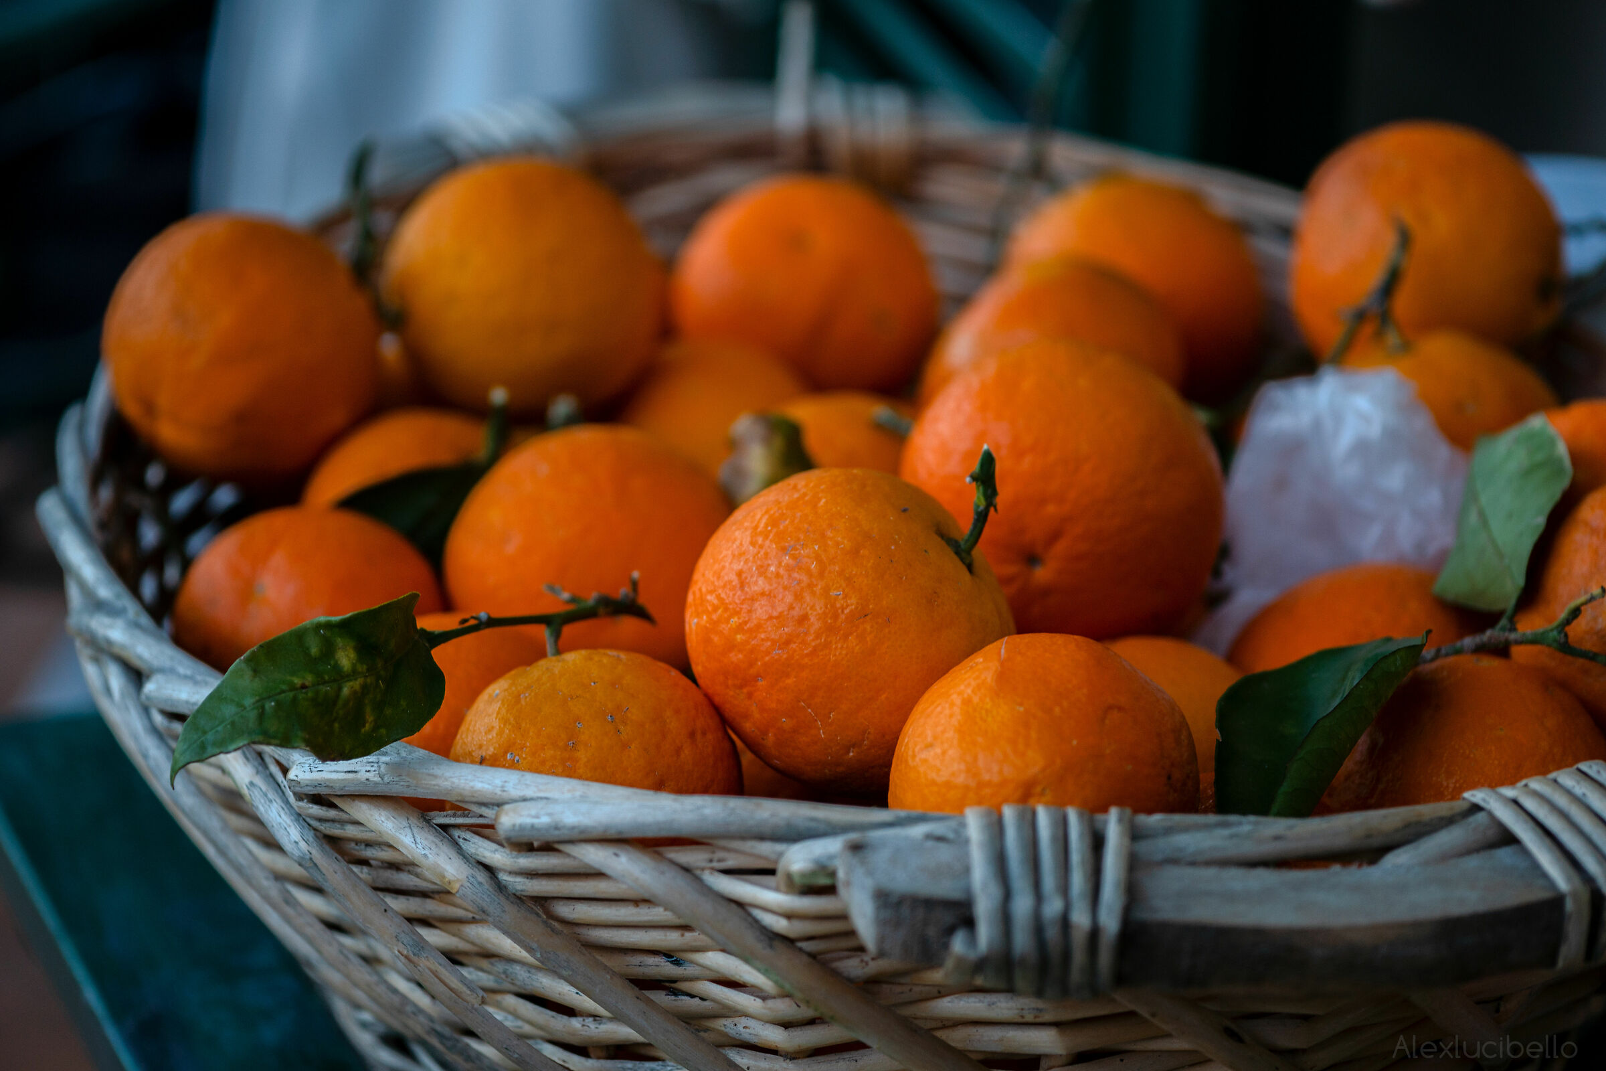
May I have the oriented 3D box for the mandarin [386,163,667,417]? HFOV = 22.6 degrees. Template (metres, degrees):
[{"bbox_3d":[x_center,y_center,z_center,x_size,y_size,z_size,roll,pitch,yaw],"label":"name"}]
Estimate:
[{"bbox_3d":[-0.075,-0.066,1.070,0.075,0.069,0.074,0,25,0],"label":"mandarin"}]

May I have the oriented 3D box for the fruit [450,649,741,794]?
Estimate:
[{"bbox_3d":[-0.046,0.052,0.895,0.065,0.054,0.064,0,25,0],"label":"fruit"}]

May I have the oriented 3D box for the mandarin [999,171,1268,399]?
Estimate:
[{"bbox_3d":[0.093,-0.069,1.135,0.072,0.064,0.072,0,25,0],"label":"mandarin"}]

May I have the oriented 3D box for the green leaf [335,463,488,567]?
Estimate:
[{"bbox_3d":[-0.097,-0.004,1.000,0.052,0.012,0.034,-25,56,-15],"label":"green leaf"}]

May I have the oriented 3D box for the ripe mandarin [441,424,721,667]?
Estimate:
[{"bbox_3d":[-0.052,0.006,0.975,0.070,0.066,0.070,0,22,0],"label":"ripe mandarin"}]

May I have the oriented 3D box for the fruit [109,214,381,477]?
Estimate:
[{"bbox_3d":[-0.148,-0.050,1.060,0.072,0.070,0.072,0,25,0],"label":"fruit"}]

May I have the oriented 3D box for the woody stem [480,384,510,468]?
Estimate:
[{"bbox_3d":[-0.077,-0.027,1.005,0.007,0.020,0.007,0,25,0],"label":"woody stem"}]

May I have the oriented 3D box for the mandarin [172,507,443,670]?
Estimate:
[{"bbox_3d":[-0.120,0.019,0.970,0.066,0.053,0.065,0,22,0],"label":"mandarin"}]

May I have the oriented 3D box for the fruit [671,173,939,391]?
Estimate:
[{"bbox_3d":[0.001,-0.068,1.110,0.074,0.063,0.073,0,25,0],"label":"fruit"}]

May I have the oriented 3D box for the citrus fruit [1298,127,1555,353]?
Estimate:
[{"bbox_3d":[0.167,-0.078,1.075,0.072,0.067,0.072,0,22,0],"label":"citrus fruit"}]

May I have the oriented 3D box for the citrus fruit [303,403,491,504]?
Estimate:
[{"bbox_3d":[-0.095,-0.001,1.025,0.067,0.061,0.067,0,25,0],"label":"citrus fruit"}]

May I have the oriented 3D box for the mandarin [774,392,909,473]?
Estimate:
[{"bbox_3d":[0.010,-0.008,1.030,0.065,0.059,0.065,0,22,0],"label":"mandarin"}]

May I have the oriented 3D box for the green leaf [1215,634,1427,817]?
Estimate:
[{"bbox_3d":[0.108,0.041,0.872,0.031,0.062,0.018,42,1,28],"label":"green leaf"}]

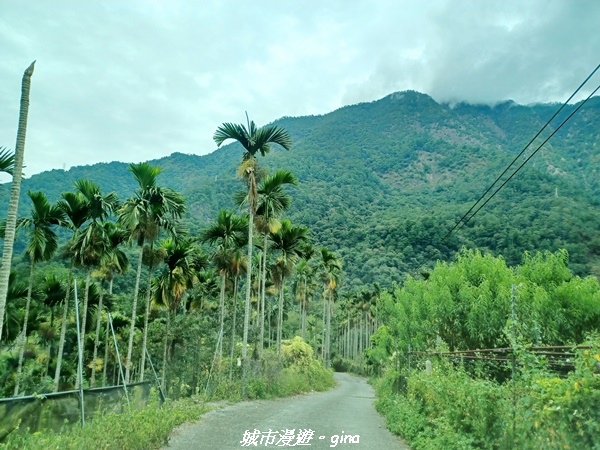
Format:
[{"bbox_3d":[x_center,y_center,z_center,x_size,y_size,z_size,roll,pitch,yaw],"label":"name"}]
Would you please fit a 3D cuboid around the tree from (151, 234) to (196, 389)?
[{"bbox_3d":[-5.401,3.738,18.500,1.950,6.570,1.950,2,-10,0],"label":"tree"}]

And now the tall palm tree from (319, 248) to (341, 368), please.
[{"bbox_3d":[1.907,5.525,29.000,1.700,7.960,1.700,2,-10,0],"label":"tall palm tree"}]

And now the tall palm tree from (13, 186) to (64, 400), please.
[{"bbox_3d":[-9.920,2.482,16.500,2.000,7.830,2.000,2,-10,0],"label":"tall palm tree"}]

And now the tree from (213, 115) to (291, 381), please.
[{"bbox_3d":[-1.608,0.644,13.800,2.450,8.860,2.450,2,-10,0],"label":"tree"}]

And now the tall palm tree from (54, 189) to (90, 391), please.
[{"bbox_3d":[-8.701,2.353,16.500,1.700,7.720,1.700,2,-10,0],"label":"tall palm tree"}]

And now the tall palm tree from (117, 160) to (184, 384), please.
[{"bbox_3d":[-5.314,1.602,15.300,2.300,7.950,2.300,2,-10,0],"label":"tall palm tree"}]

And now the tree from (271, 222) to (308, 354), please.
[{"bbox_3d":[-0.763,3.646,24.500,2.200,7.940,2.200,2,-10,0],"label":"tree"}]

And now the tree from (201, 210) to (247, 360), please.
[{"bbox_3d":[-3.708,3.073,21.000,2.250,7.720,2.250,2,-10,0],"label":"tree"}]

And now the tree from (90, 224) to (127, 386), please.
[{"bbox_3d":[-8.134,3.314,18.500,1.800,7.140,1.800,2,-10,0],"label":"tree"}]

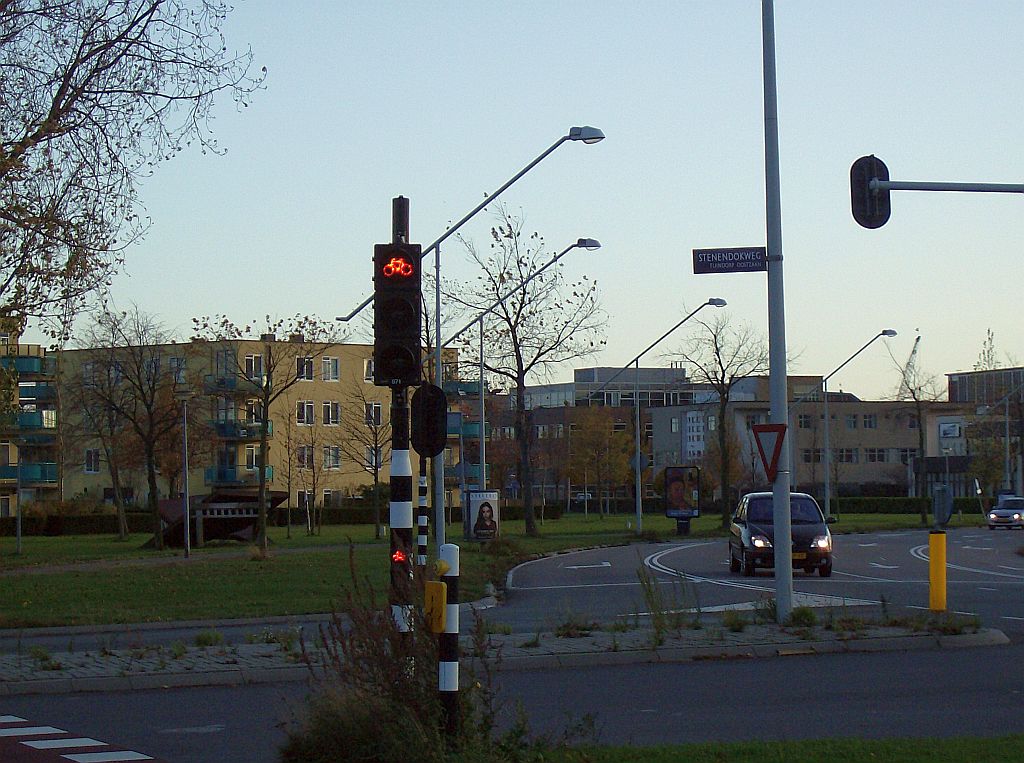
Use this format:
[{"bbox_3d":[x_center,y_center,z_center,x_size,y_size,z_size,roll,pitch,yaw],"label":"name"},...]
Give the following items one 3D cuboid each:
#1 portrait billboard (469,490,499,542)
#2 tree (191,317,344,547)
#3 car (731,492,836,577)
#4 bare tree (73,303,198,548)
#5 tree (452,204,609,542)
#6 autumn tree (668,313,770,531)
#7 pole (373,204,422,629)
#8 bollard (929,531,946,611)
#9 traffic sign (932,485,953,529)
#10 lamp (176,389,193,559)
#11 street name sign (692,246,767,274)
[{"bbox_3d":[-0.777,3.721,88.500,0.880,1.380,0.200,0,-2,-22],"label":"portrait billboard"},{"bbox_3d":[-6.855,1.452,89.000,4.200,6.650,4.100,0,-2,0],"label":"tree"},{"bbox_3d":[5.172,2.952,61.929,1.760,1.620,4.150,-1,-2,-2],"label":"car"},{"bbox_3d":[-11.694,1.367,99.000,3.900,7.650,3.900,-1,-2,0],"label":"bare tree"},{"bbox_3d":[0.608,-0.392,125.000,6.100,12.800,6.100,-1,-2,0],"label":"tree"},{"bbox_3d":[9.157,1.689,138.000,4.800,9.300,4.800,-1,-2,0],"label":"autumn tree"},{"bbox_3d":[-0.670,0.536,19.041,0.280,3.280,0.360,-1,-2,12],"label":"pole"},{"bbox_3d":[5.212,2.343,39.000,0.200,1.030,0.200,-1,-2,0],"label":"bollard"},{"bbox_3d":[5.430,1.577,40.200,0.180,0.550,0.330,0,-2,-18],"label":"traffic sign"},{"bbox_3d":[-8.136,2.295,79.500,0.430,4.200,0.430,0,-2,0],"label":"lamp"},{"bbox_3d":[2.736,-1.515,40.000,0.920,0.300,0.030,-2,-2,0],"label":"street name sign"}]

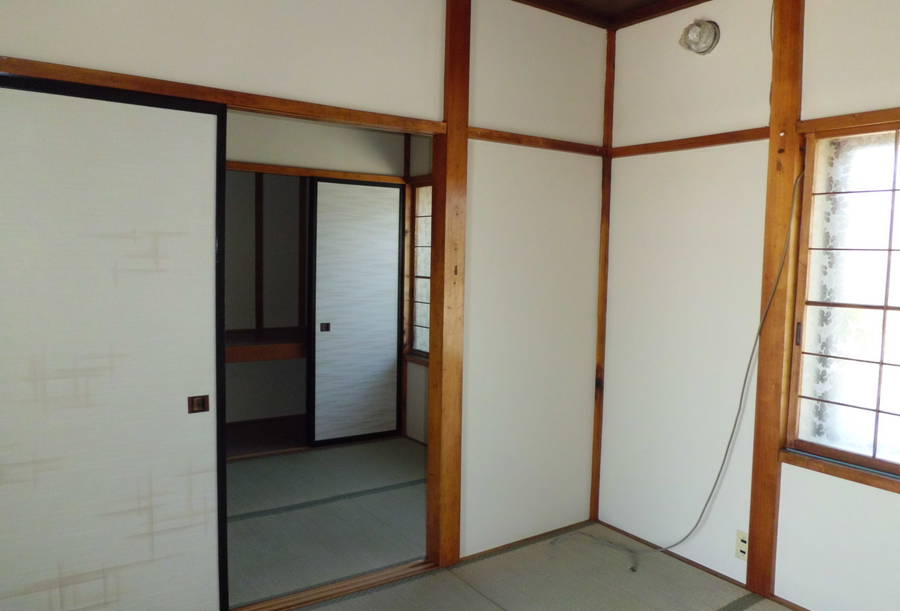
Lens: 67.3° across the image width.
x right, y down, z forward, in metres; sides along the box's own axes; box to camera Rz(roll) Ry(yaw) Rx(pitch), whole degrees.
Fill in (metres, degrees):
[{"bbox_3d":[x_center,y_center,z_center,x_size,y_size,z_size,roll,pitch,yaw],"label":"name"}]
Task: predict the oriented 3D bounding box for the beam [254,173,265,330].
[{"bbox_3d":[-1.395,-0.418,4.916,0.063,1.200,0.060,-2,5,-34],"label":"beam"}]

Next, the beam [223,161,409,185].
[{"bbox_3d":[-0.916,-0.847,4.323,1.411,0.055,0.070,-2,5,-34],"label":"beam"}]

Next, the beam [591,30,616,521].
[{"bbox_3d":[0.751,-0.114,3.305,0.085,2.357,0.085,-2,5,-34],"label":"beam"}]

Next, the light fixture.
[{"bbox_3d":[1.018,-1.094,2.772,0.070,0.141,0.151,-2,5,-34],"label":"light fixture"}]

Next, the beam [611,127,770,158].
[{"bbox_3d":[0.991,-0.696,2.884,0.040,0.043,0.796,-2,5,-34],"label":"beam"}]

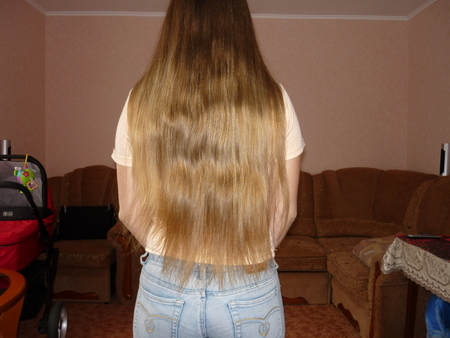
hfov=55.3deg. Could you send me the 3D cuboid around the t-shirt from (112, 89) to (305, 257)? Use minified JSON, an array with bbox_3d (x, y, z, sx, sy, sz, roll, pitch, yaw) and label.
[{"bbox_3d":[-0.045,0.000,1.100,0.490,0.480,0.270,1,2,0],"label":"t-shirt"}]

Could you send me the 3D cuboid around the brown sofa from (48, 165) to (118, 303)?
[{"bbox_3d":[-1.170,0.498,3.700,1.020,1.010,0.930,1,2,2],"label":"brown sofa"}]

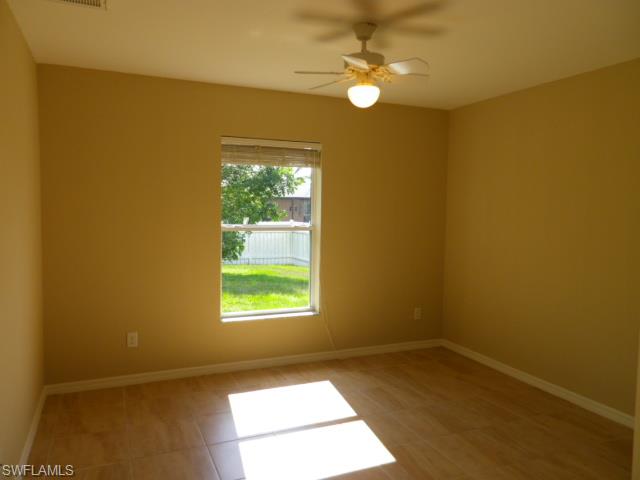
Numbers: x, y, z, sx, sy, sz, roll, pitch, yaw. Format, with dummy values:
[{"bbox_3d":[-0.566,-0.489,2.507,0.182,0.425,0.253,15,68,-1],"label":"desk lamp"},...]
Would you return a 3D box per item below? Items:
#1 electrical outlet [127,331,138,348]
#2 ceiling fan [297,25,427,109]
[{"bbox_3d":[-1.481,0.793,3.663,0.072,0.117,0.012,-1,4,-23],"label":"electrical outlet"},{"bbox_3d":[0.245,-0.951,2.533,0.770,0.452,0.760,-1,4,-23],"label":"ceiling fan"}]

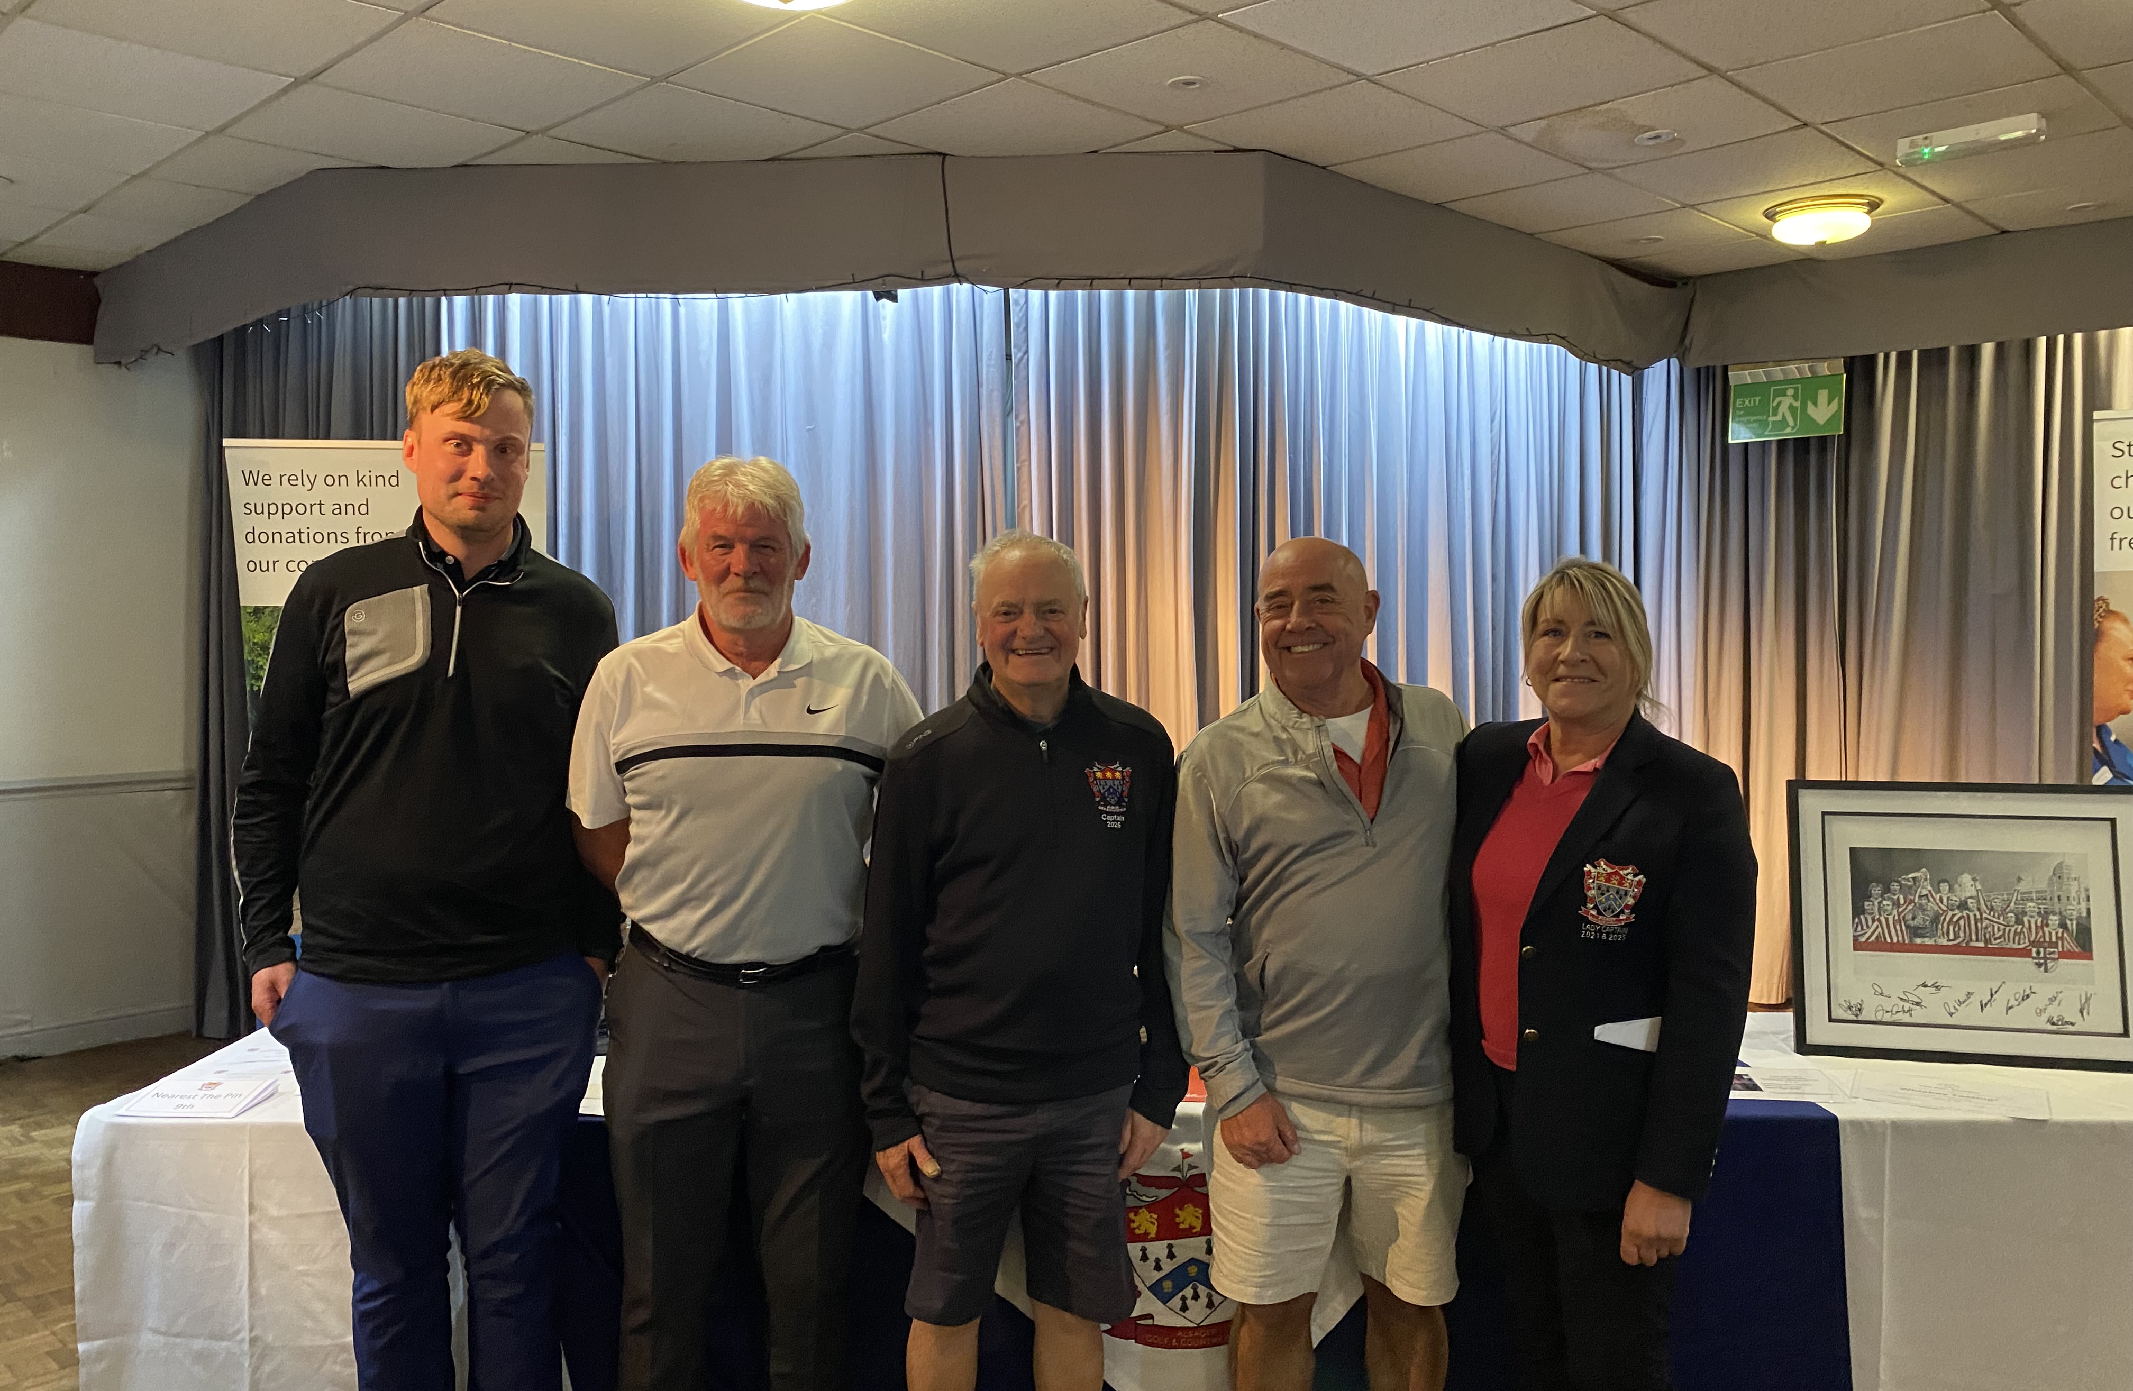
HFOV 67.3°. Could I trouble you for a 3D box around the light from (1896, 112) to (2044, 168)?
[{"bbox_3d":[2.453,-1.500,4.347,0.345,0.063,0.088,3,5,44],"label":"light"}]

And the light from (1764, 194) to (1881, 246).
[{"bbox_3d":[2.443,-1.519,5.176,0.350,0.122,0.350,3,5,44],"label":"light"}]

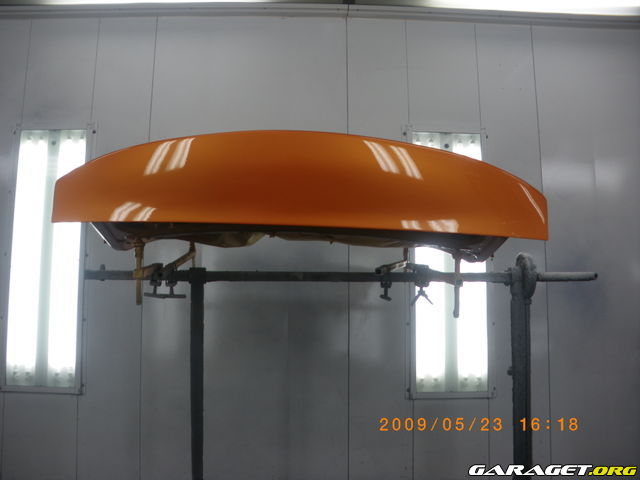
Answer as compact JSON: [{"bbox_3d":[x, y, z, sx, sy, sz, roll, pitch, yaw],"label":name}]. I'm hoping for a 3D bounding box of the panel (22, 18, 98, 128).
[{"bbox_3d":[-1.290,-0.825,3.335,0.335,0.581,0.050,0,-8,-2],"label":"panel"}]

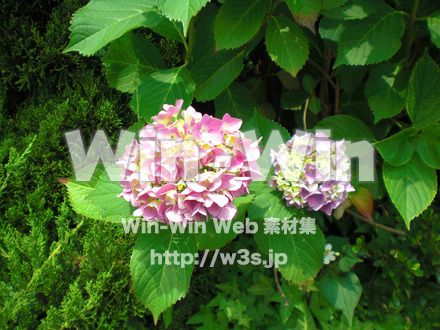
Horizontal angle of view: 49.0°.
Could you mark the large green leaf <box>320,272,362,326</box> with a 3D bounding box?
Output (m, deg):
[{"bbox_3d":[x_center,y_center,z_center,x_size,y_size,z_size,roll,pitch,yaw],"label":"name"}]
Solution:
[{"bbox_3d":[0.197,0.218,0.783,0.068,0.015,0.086,-7,64,-3],"label":"large green leaf"}]

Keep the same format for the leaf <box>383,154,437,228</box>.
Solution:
[{"bbox_3d":[0.280,0.034,0.705,0.081,0.022,0.127,10,70,7],"label":"leaf"}]

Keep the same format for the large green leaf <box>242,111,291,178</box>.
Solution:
[{"bbox_3d":[0.063,-0.026,0.670,0.075,0.025,0.110,-4,54,-10],"label":"large green leaf"}]

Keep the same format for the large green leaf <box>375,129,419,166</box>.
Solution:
[{"bbox_3d":[0.252,-0.026,0.690,0.078,0.025,0.055,-23,59,-22],"label":"large green leaf"}]

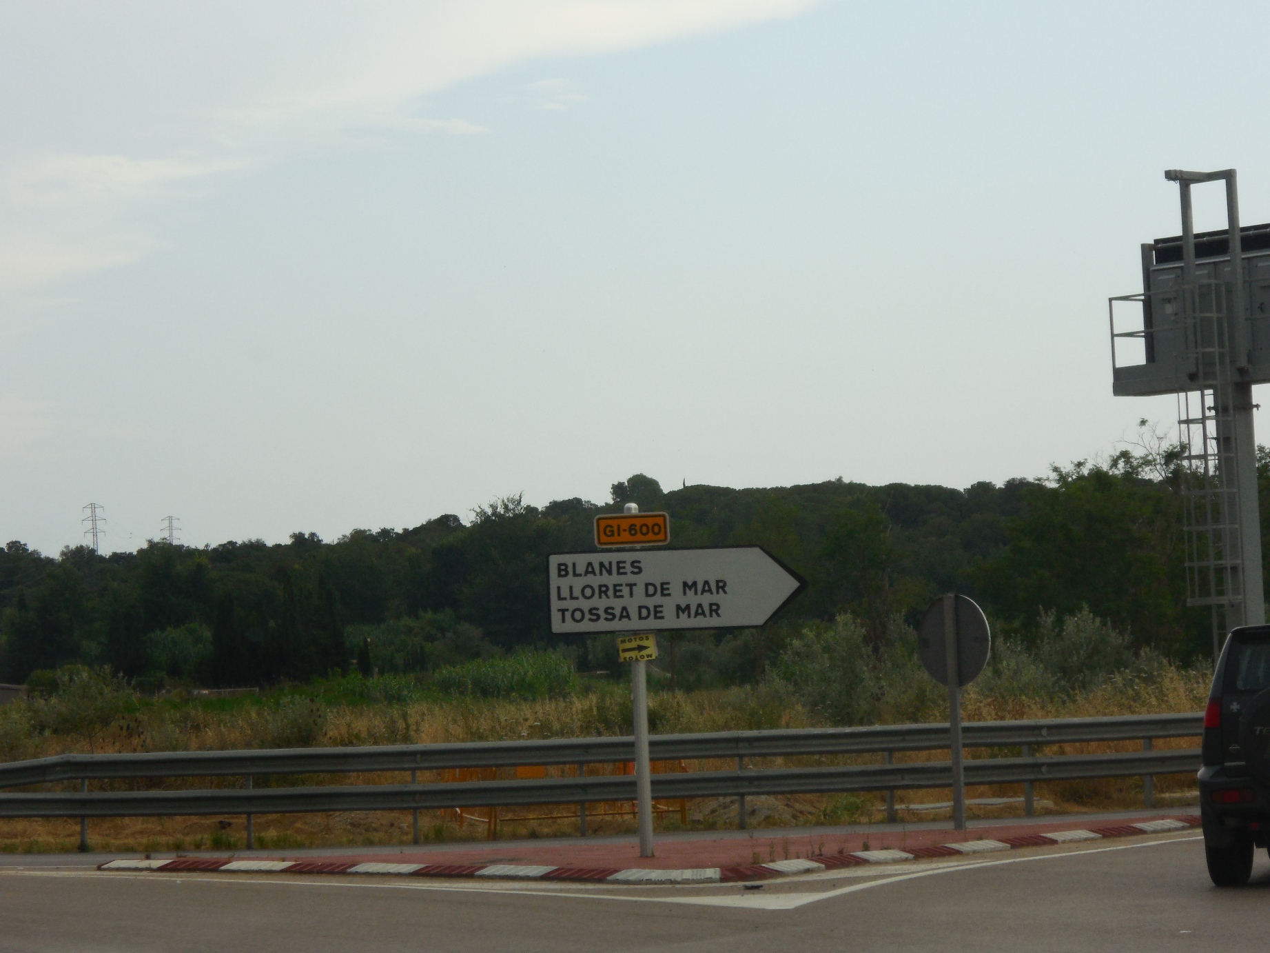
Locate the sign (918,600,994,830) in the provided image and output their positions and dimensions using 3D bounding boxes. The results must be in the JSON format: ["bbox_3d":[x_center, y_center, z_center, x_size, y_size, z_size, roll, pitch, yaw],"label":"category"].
[{"bbox_3d":[3.161,2.324,38.000,0.900,2.360,0.120,-6,-5,43],"label":"sign"}]

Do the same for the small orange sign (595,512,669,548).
[{"bbox_3d":[-0.018,0.476,34.200,0.640,0.290,0.060,-2,-4,-1],"label":"small orange sign"}]

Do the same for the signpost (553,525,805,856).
[{"bbox_3d":[0.421,1.881,34.050,2.250,2.920,0.170,-2,-4,-1],"label":"signpost"}]

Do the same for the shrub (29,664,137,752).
[{"bbox_3d":[-8.336,3.697,58.000,1.600,1.750,1.500,-2,-4,0],"label":"shrub"}]

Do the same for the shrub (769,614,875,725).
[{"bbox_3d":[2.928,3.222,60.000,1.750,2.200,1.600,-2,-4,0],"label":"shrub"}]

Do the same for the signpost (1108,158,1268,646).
[{"bbox_3d":[8.579,-0.014,52.377,3.900,8.690,1.600,-6,-5,42],"label":"signpost"}]

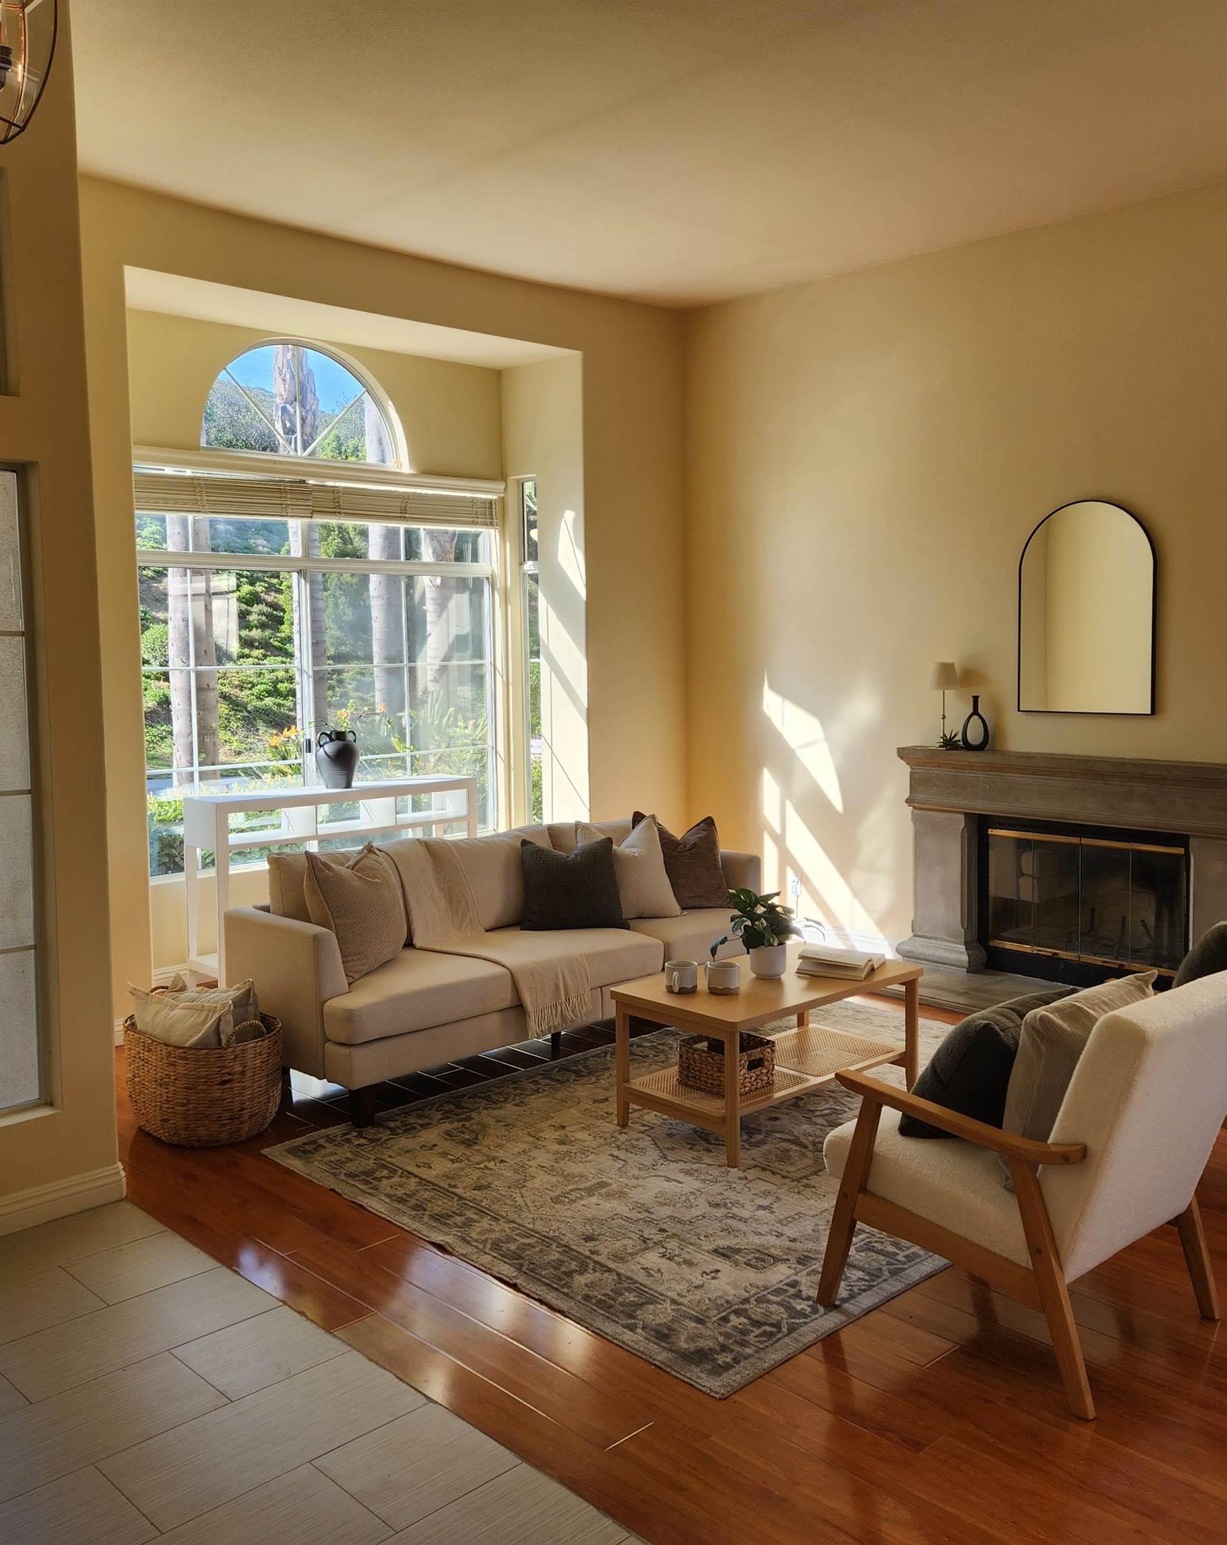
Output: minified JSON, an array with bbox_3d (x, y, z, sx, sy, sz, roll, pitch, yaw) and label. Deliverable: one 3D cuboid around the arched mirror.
[{"bbox_3d":[2.048,-0.711,5.905,0.035,0.915,0.615,-6,8,-44],"label":"arched mirror"}]

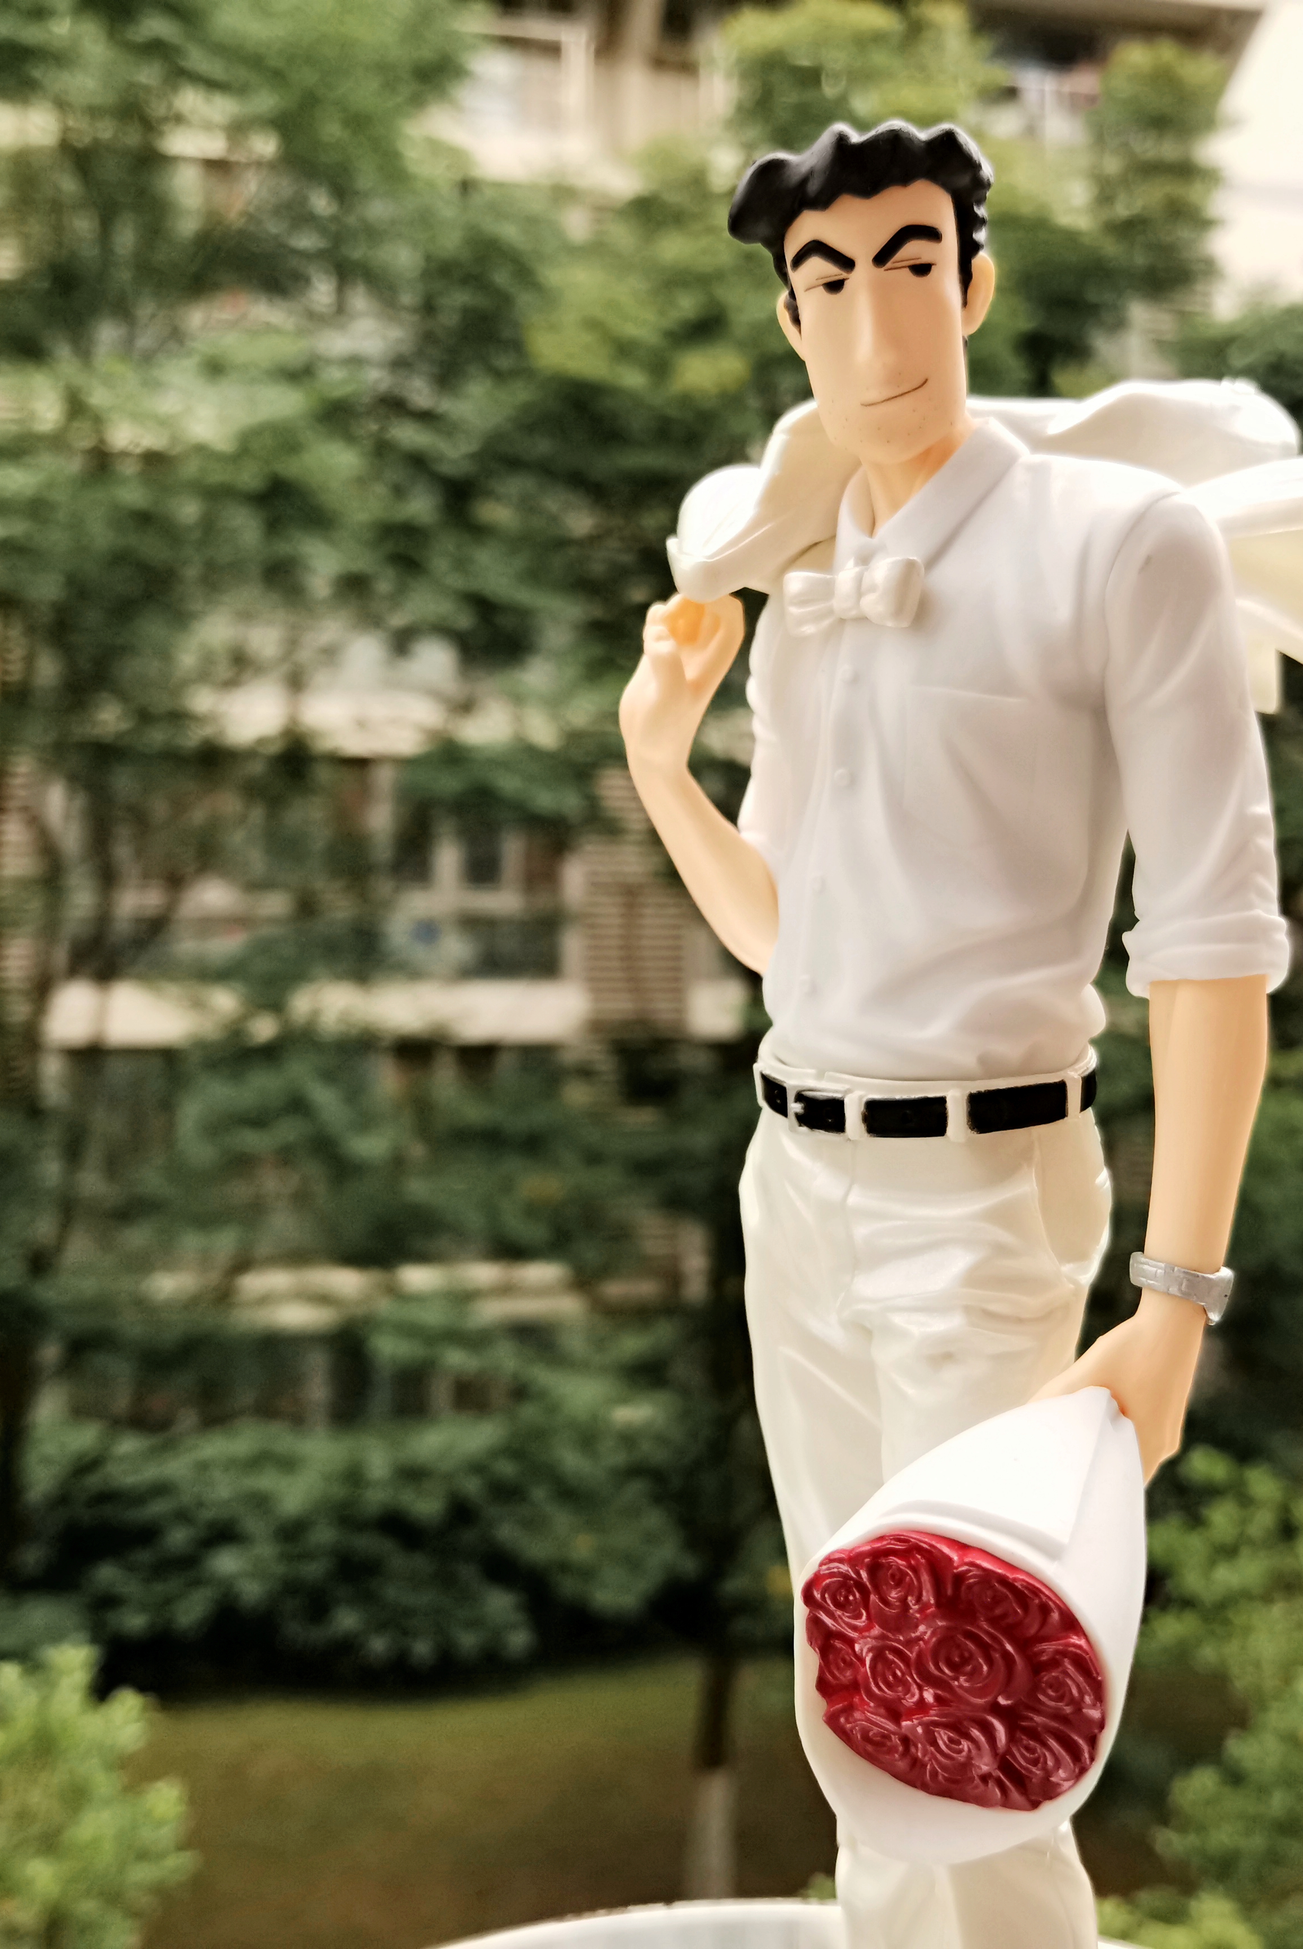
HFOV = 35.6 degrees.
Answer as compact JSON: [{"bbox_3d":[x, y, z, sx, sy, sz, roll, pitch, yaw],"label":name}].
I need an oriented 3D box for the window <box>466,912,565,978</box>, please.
[{"bbox_3d":[-1.400,-0.286,20.400,0.980,0.640,0.100,0,-1,-9],"label":"window"}]

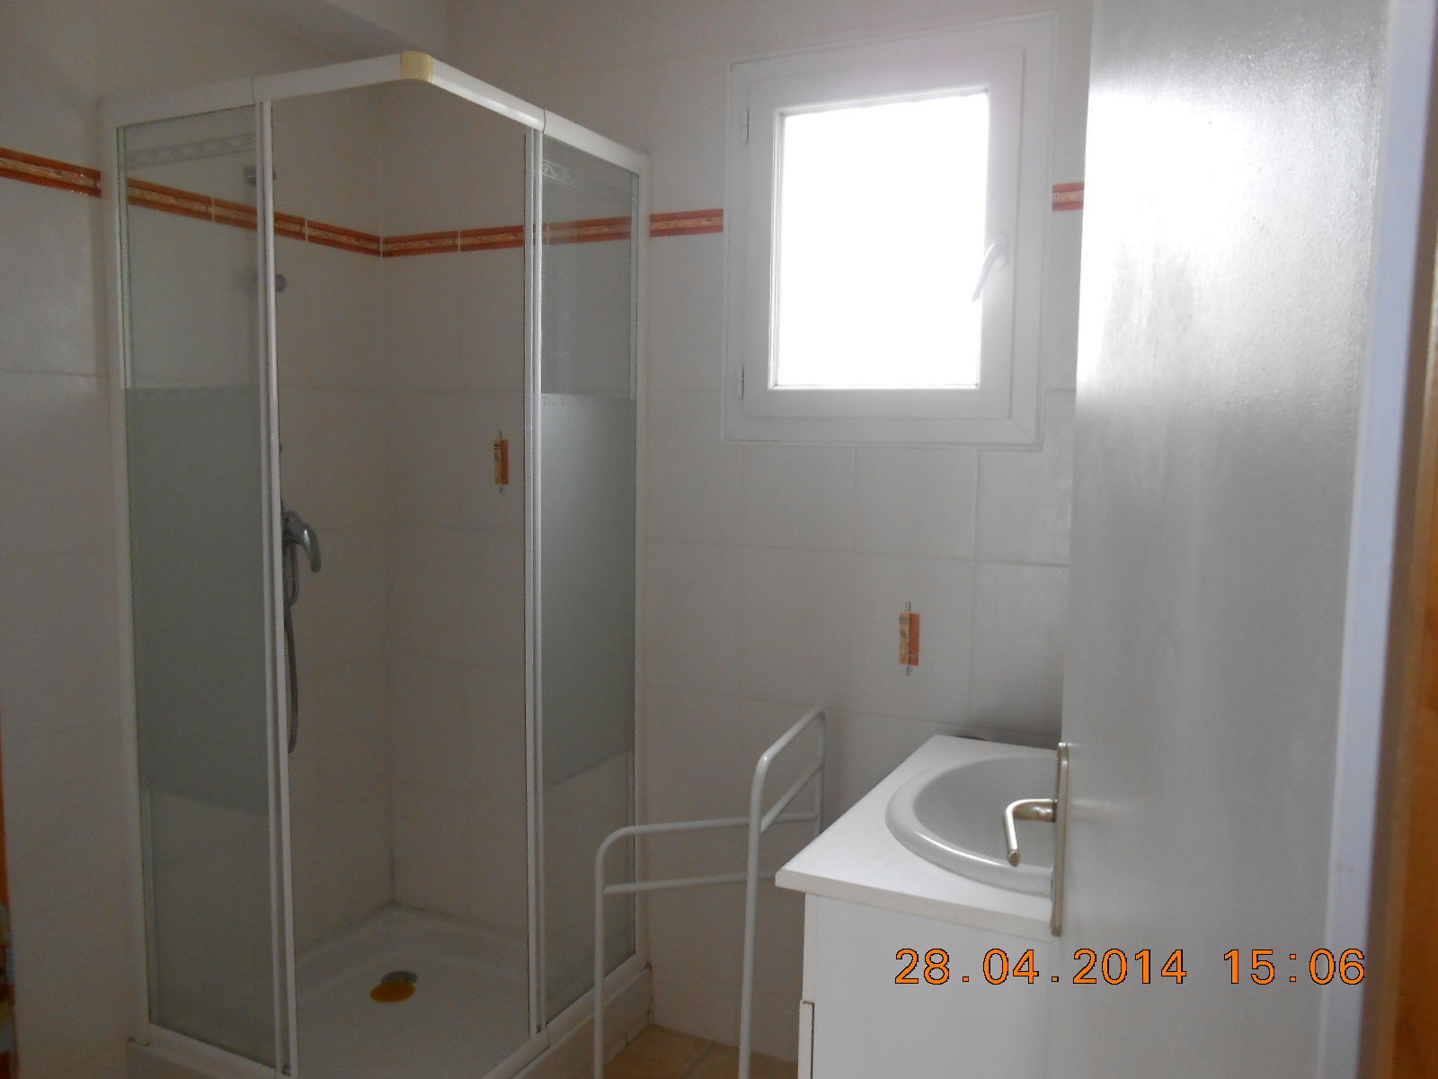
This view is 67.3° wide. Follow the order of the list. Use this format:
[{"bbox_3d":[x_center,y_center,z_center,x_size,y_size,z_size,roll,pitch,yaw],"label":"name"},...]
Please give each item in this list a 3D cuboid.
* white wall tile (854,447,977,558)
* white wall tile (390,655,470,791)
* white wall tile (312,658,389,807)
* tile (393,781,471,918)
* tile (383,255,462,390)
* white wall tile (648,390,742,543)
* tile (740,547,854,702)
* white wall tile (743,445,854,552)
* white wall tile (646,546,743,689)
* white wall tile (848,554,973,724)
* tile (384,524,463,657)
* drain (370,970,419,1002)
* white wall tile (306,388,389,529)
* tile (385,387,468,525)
[{"bbox_3d":[0.395,-0.073,2.171,0.250,0.216,0.010,4,6,25],"label":"white wall tile"},{"bbox_3d":[-0.746,0.463,2.771,0.243,0.332,0.010,4,6,25],"label":"white wall tile"},{"bbox_3d":[-0.917,0.466,2.711,0.010,0.332,0.243,4,6,25],"label":"white wall tile"},{"bbox_3d":[-0.748,0.803,2.804,0.248,0.331,0.010,4,6,25],"label":"tile"},{"bbox_3d":[-0.732,-0.532,2.672,0.243,0.332,0.010,4,6,25],"label":"tile"},{"bbox_3d":[-0.059,-0.159,2.384,0.251,0.331,0.010,4,6,25],"label":"white wall tile"},{"bbox_3d":[0.164,0.186,2.309,0.251,0.331,0.010,4,6,25],"label":"tile"},{"bbox_3d":[0.169,-0.090,2.281,0.251,0.219,0.010,4,6,25],"label":"white wall tile"},{"bbox_3d":[-0.063,0.173,2.415,0.250,0.332,0.010,4,6,25],"label":"white wall tile"},{"bbox_3d":[0.392,0.200,2.201,0.251,0.331,0.010,4,6,25],"label":"white wall tile"},{"bbox_3d":[-0.742,0.131,2.738,0.243,0.332,0.010,4,6,25],"label":"tile"},{"bbox_3d":[-0.768,1.053,2.558,0.120,0.020,0.140,-1,6,-17],"label":"drain"},{"bbox_3d":[-0.905,-0.199,2.643,0.010,0.331,0.245,4,6,25],"label":"white wall tile"},{"bbox_3d":[-0.737,-0.201,2.705,0.243,0.332,0.010,4,6,25],"label":"tile"}]

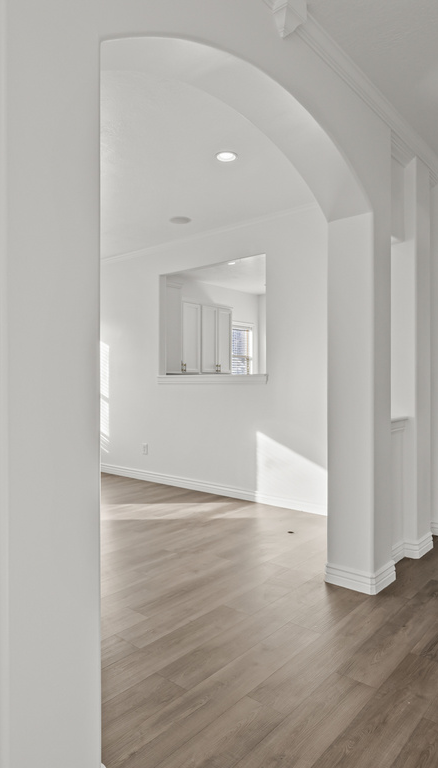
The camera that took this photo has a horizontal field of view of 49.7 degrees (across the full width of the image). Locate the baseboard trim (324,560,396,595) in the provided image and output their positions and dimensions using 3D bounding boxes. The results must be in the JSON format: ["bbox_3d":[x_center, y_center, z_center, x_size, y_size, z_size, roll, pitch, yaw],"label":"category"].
[{"bbox_3d":[0.812,1.071,2.712,0.290,0.118,0.305,0,0,41],"label":"baseboard trim"}]

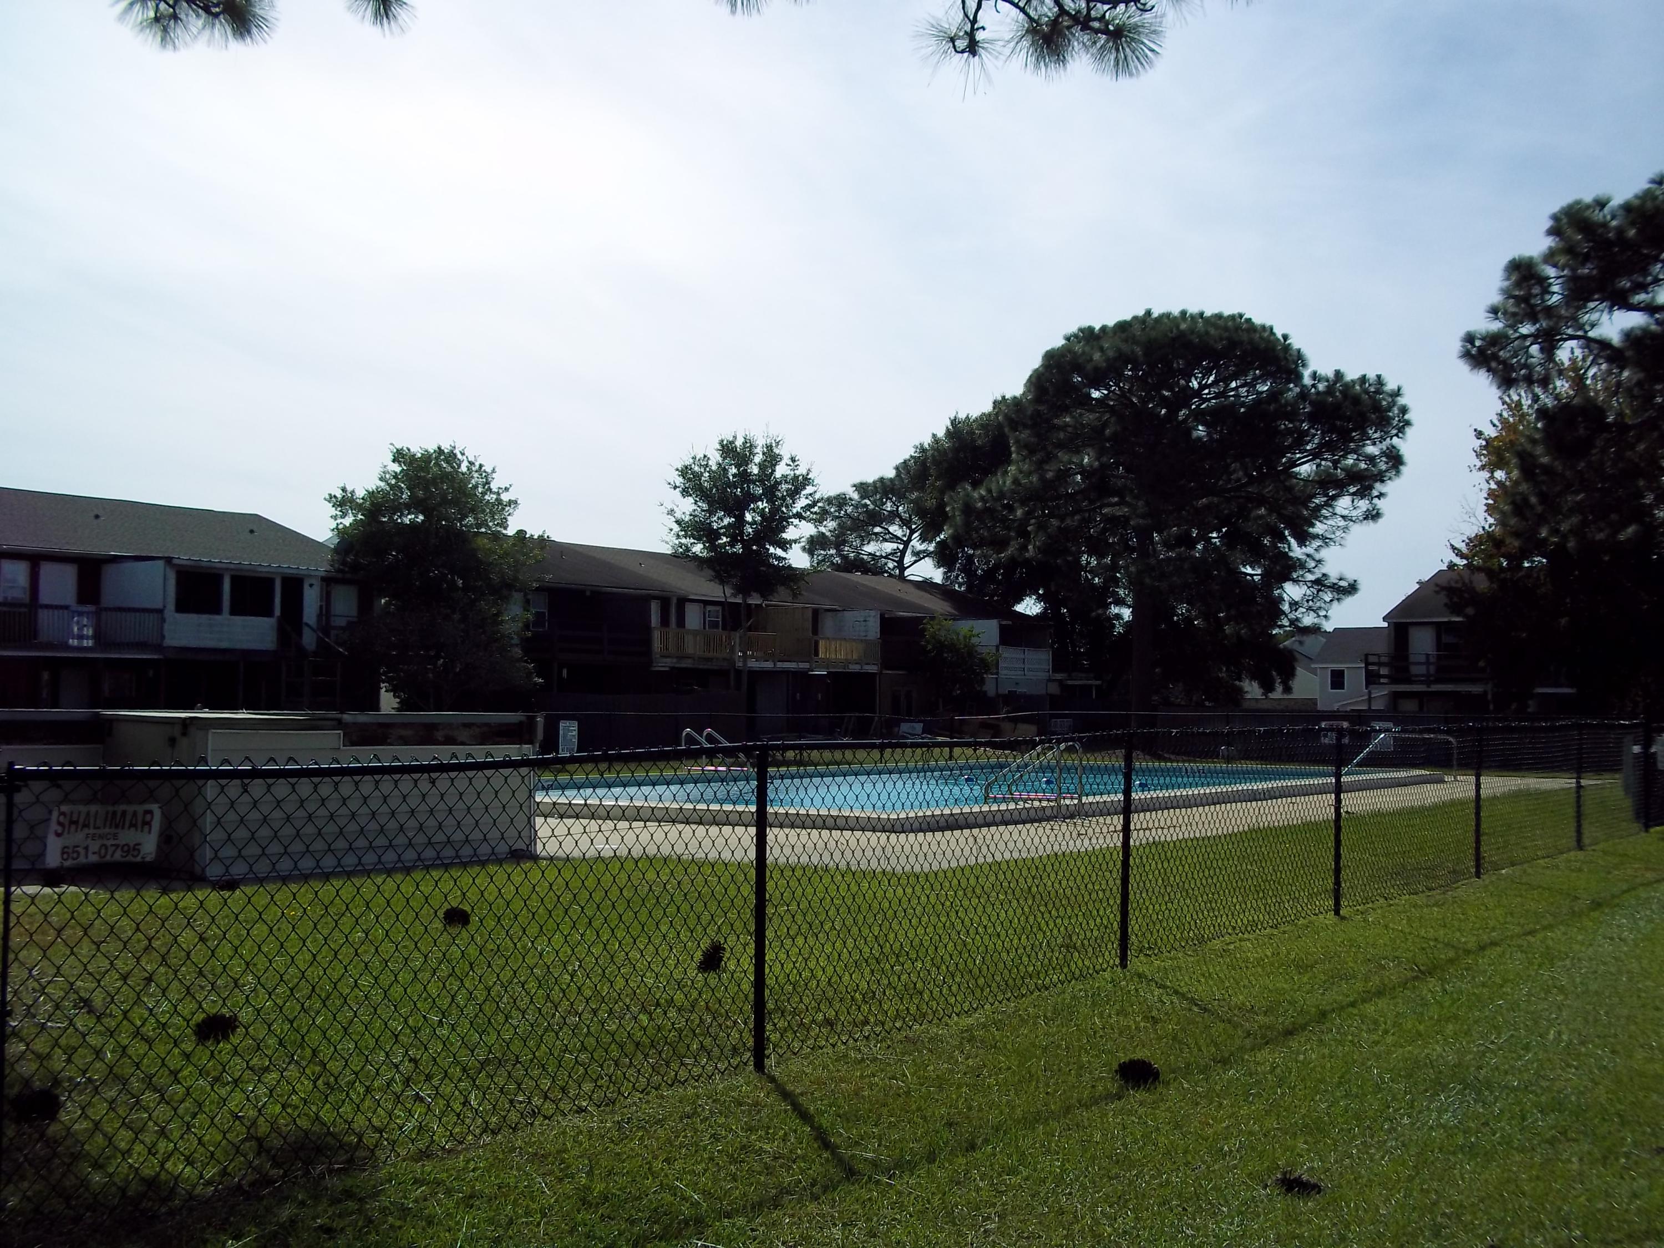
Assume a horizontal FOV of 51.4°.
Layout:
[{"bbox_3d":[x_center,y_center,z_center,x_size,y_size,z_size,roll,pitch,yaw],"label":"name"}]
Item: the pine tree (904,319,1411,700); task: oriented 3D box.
[{"bbox_3d":[8.514,-2.410,44.216,12.000,11.190,11.000,0,-2,11],"label":"pine tree"}]

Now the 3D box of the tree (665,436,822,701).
[{"bbox_3d":[-2.922,-1.138,57.195,4.900,10.290,4.800,1,-2,-3],"label":"tree"}]

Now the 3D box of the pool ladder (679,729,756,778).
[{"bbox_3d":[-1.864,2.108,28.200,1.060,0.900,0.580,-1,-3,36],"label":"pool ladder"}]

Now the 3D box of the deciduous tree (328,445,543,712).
[{"bbox_3d":[-10.189,-0.641,44.642,5.400,7.930,5.200,1,-2,-13],"label":"deciduous tree"}]

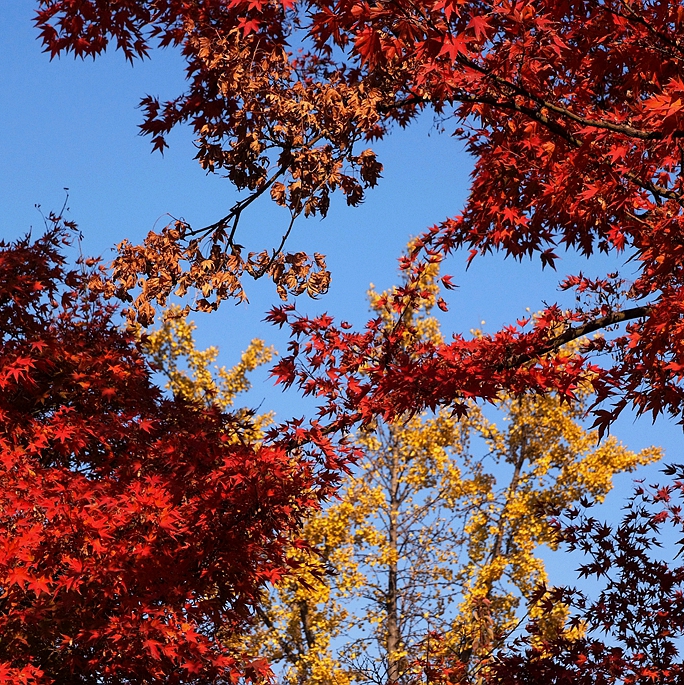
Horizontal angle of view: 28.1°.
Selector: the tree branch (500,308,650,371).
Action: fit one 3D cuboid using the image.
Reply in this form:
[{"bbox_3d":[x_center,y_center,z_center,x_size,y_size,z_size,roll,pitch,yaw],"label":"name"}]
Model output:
[{"bbox_3d":[0.808,-0.017,4.700,0.550,0.065,0.075,-22,0,0],"label":"tree branch"}]

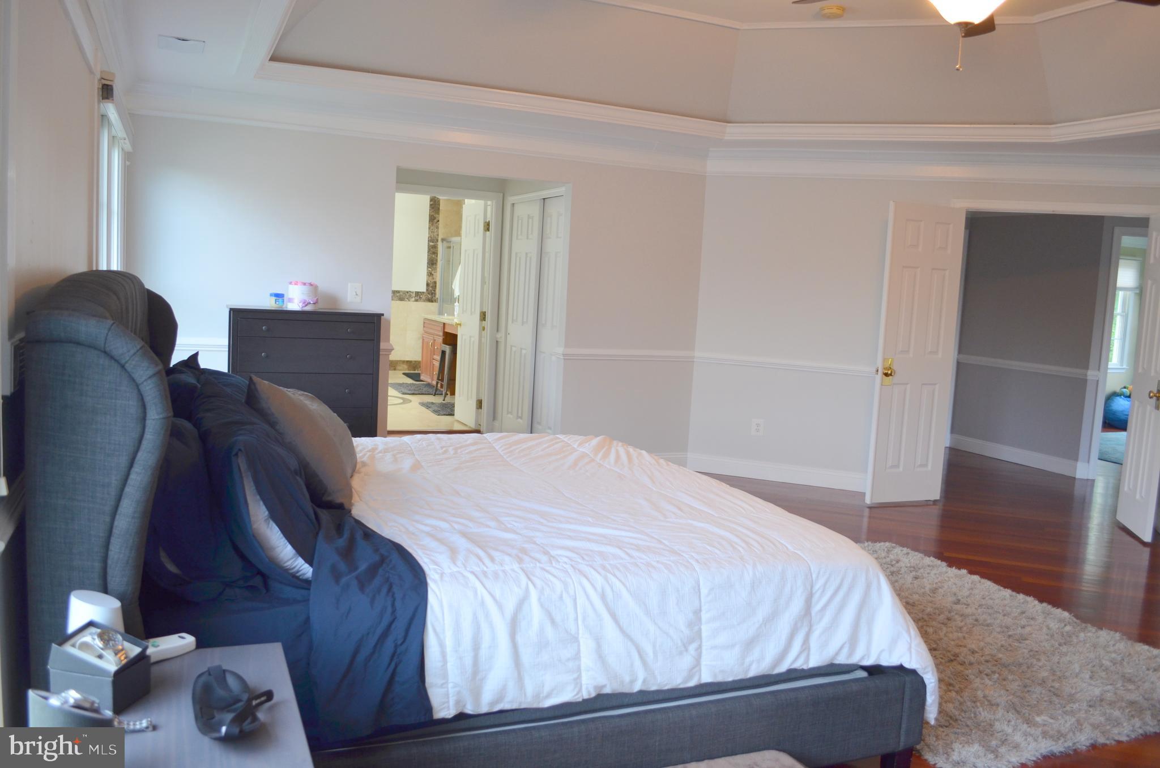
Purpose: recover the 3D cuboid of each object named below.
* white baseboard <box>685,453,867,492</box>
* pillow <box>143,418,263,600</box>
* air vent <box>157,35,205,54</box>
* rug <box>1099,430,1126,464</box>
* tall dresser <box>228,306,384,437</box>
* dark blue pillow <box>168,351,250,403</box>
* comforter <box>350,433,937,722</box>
[{"bbox_3d":[1.545,0.675,6.429,1.500,0.130,0.020,5,7,18],"label":"white baseboard"},{"bbox_3d":[-1.010,0.242,2.331,0.200,0.430,0.700,-11,11,-20],"label":"pillow"},{"bbox_3d":[-1.838,-1.560,4.003,0.200,0.020,0.270,0,8,-25],"label":"air vent"},{"bbox_3d":[5.807,0.655,8.782,2.400,0.030,1.800,0,8,-25],"label":"rug"},{"bbox_3d":[-1.640,0.147,5.168,0.860,1.165,0.440,0,8,-25],"label":"tall dresser"},{"bbox_3d":[-1.226,0.131,2.971,0.260,0.450,0.720,-20,14,-17],"label":"dark blue pillow"},{"bbox_3d":[-0.005,0.587,3.195,1.570,0.480,1.980,0,7,-19],"label":"comforter"}]

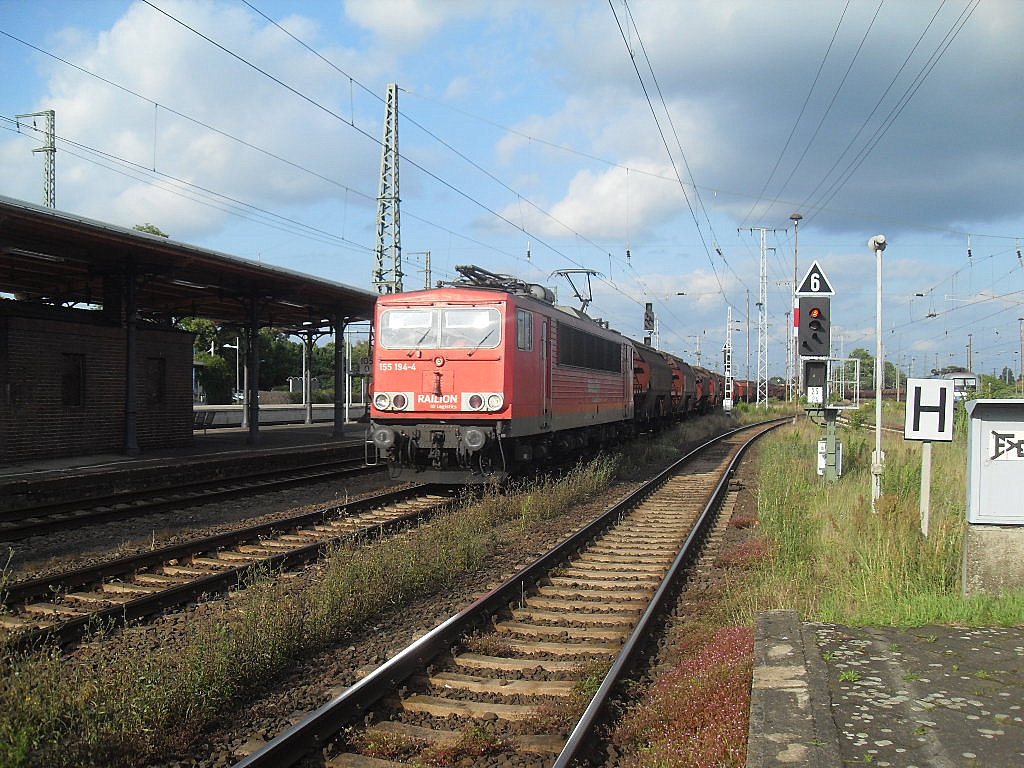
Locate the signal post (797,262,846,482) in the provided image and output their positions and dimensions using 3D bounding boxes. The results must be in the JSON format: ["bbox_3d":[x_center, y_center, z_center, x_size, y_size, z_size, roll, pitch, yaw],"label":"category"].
[{"bbox_3d":[6.606,-0.245,21.400,1.000,4.700,0.650,0,-1,10],"label":"signal post"}]

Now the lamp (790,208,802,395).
[{"bbox_3d":[16.435,-3.546,58.000,0.720,12.500,0.720,0,-1,0],"label":"lamp"}]

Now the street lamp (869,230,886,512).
[{"bbox_3d":[5.746,-0.149,15.800,0.270,4.380,0.320,1,-1,-23],"label":"street lamp"}]

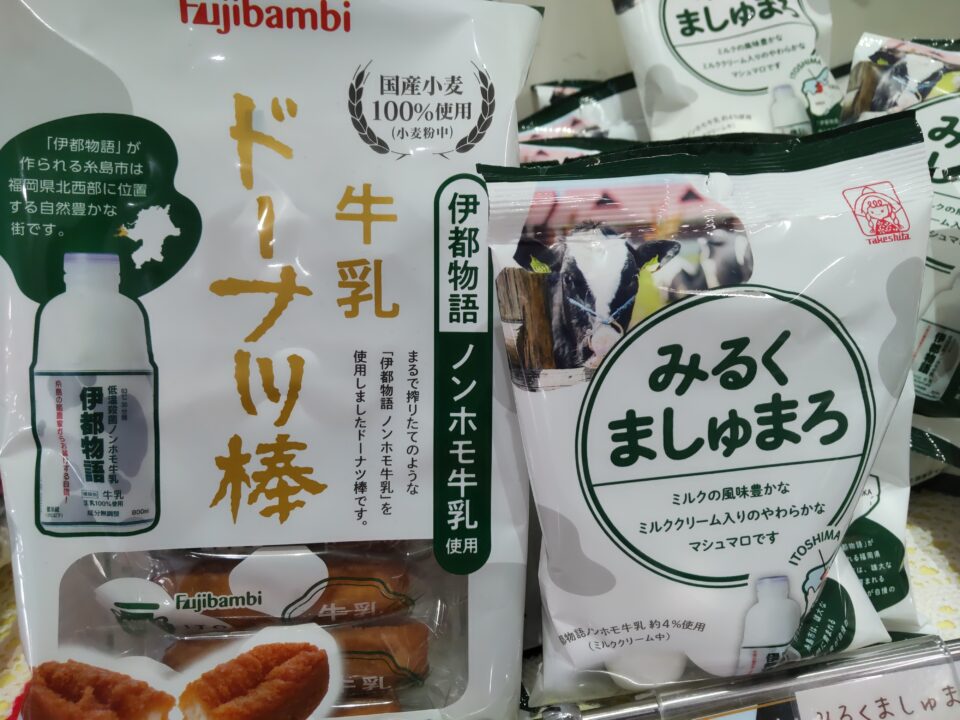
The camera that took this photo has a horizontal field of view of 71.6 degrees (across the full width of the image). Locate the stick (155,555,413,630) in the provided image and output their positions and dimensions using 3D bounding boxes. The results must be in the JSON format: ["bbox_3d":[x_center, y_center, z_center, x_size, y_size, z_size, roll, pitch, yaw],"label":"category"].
[{"bbox_3d":[-0.067,0.081,0.235,0.086,0.020,0.020,-3,2,-3],"label":"stick"}]

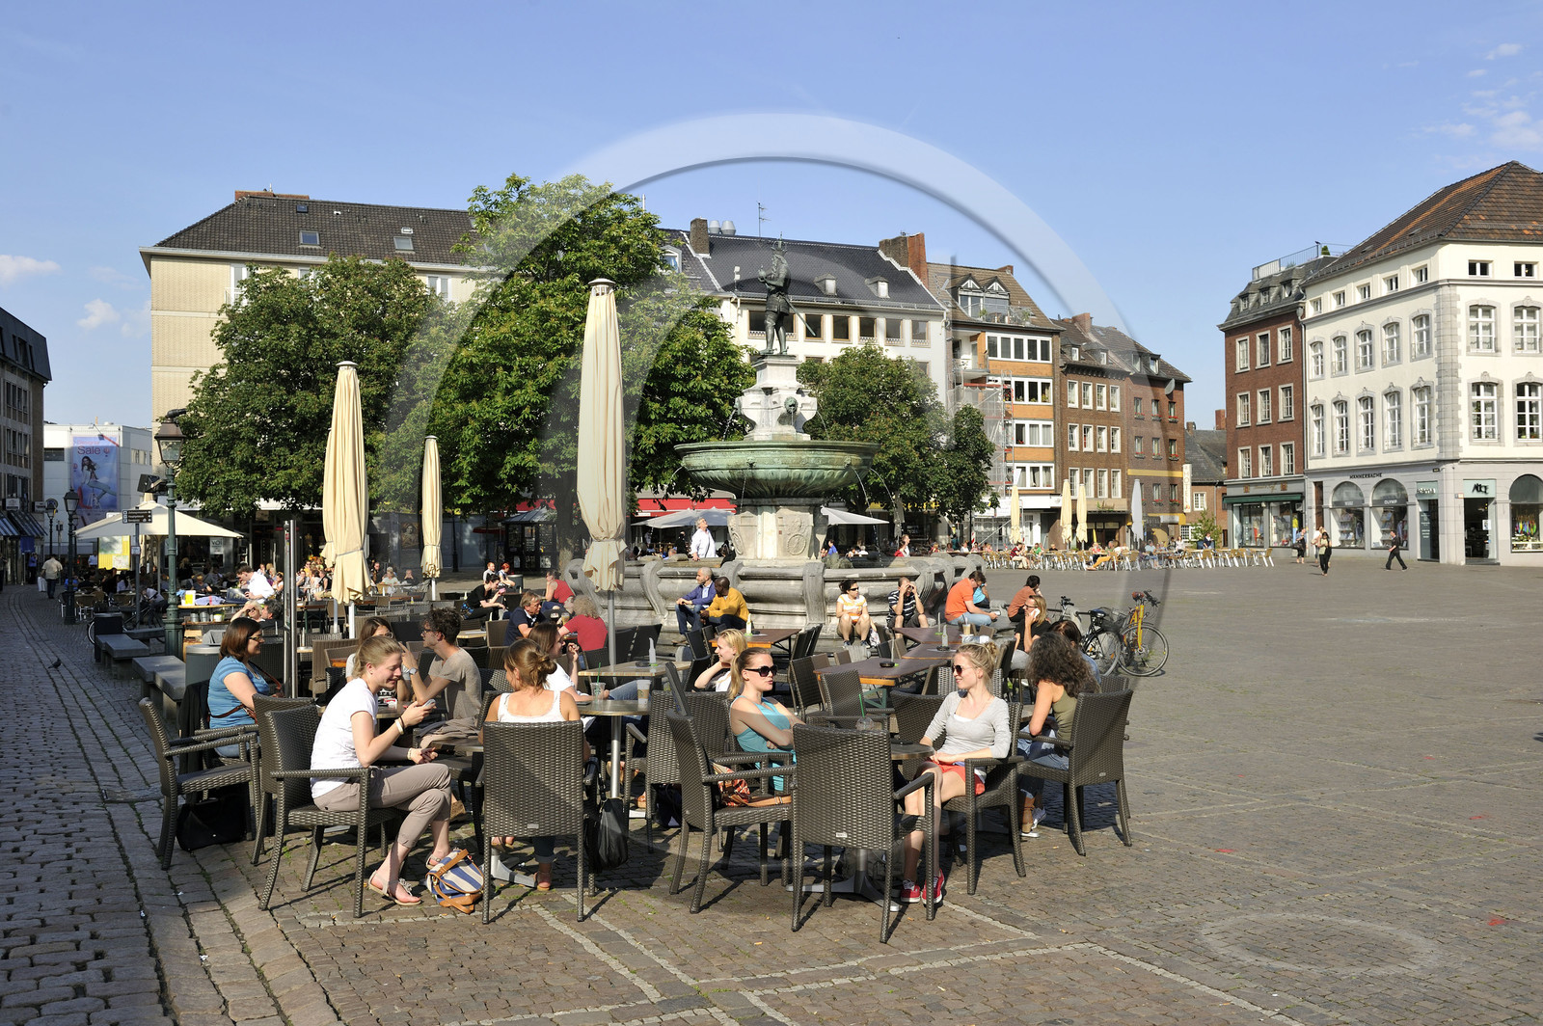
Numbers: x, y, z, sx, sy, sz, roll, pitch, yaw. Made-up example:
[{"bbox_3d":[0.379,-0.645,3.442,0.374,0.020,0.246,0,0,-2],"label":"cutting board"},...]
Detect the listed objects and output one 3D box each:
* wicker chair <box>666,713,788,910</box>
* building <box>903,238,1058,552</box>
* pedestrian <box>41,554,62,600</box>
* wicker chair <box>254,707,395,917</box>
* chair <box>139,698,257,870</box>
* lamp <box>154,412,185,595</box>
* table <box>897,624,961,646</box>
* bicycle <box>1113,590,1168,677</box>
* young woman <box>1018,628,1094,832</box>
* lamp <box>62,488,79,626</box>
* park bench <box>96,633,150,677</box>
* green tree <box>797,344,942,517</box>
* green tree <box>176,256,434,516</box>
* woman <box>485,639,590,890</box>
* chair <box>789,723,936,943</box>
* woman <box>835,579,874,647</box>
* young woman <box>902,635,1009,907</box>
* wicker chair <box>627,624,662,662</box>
[{"bbox_3d":[-0.183,1.439,6.738,0.565,0.910,0.550,0,-2,-17],"label":"wicker chair"},{"bbox_3d":[11.850,-6.868,90.185,9.400,19.800,10.500,0,-1,-30],"label":"building"},{"bbox_3d":[-26.236,2.392,50.000,0.620,1.670,0.420,0,-1,-22],"label":"pedestrian"},{"bbox_3d":[-2.118,1.420,6.639,0.560,0.905,0.550,-1,-1,6],"label":"wicker chair"},{"bbox_3d":[-3.169,1.461,7.600,0.590,0.890,0.560,0,-1,-41],"label":"chair"},{"bbox_3d":[-7.718,0.426,17.600,0.420,3.460,0.420,0,-1,-30],"label":"lamp"},{"bbox_3d":[1.633,1.584,13.600,0.700,0.760,1.650,-1,-1,-2],"label":"table"},{"bbox_3d":[4.890,1.590,18.400,0.650,1.100,1.600,-1,-1,6],"label":"bicycle"},{"bbox_3d":[1.614,1.314,7.902,0.460,1.200,0.650,0,-1,-45],"label":"young woman"},{"bbox_3d":[-17.026,1.069,33.300,0.400,3.270,0.400,0,-1,-30],"label":"lamp"},{"bbox_3d":[-8.856,1.978,18.647,0.480,0.430,3.100,0,-1,-30],"label":"park bench"},{"bbox_3d":[3.974,-2.249,58.031,6.600,9.800,6.600,-1,-1,0],"label":"green tree"},{"bbox_3d":[-17.800,-3.400,53.000,10.600,13.000,10.400,-1,-1,0],"label":"green tree"},{"bbox_3d":[-1.143,1.238,6.652,0.480,1.250,0.780,-1,-1,-8],"label":"woman"},{"bbox_3d":[0.408,1.426,6.281,0.550,0.910,0.565,-1,-2,25],"label":"chair"},{"bbox_3d":[1.182,1.465,19.900,0.520,0.990,0.680,-1,-1,-3],"label":"woman"},{"bbox_3d":[0.903,1.257,6.870,0.470,1.240,0.740,-1,-1,41],"label":"young woman"},{"bbox_3d":[-1.397,1.547,13.431,0.570,0.900,0.550,-1,-1,32],"label":"wicker chair"}]

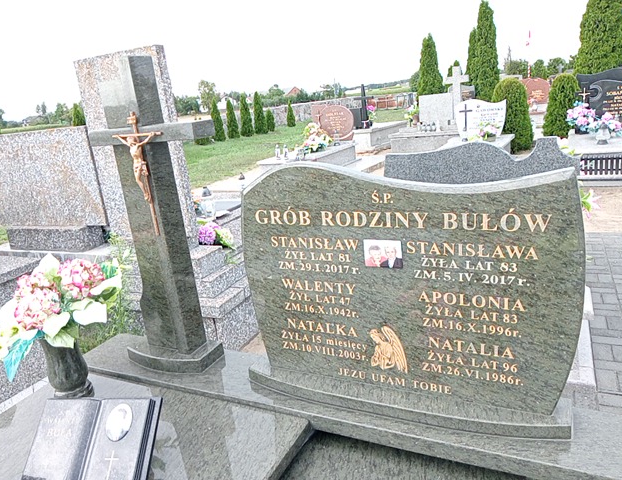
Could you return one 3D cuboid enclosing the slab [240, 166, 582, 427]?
[{"bbox_3d":[0.277,0.128,1.724,1.135,0.816,0.100,2,18,29],"label":"slab"}]

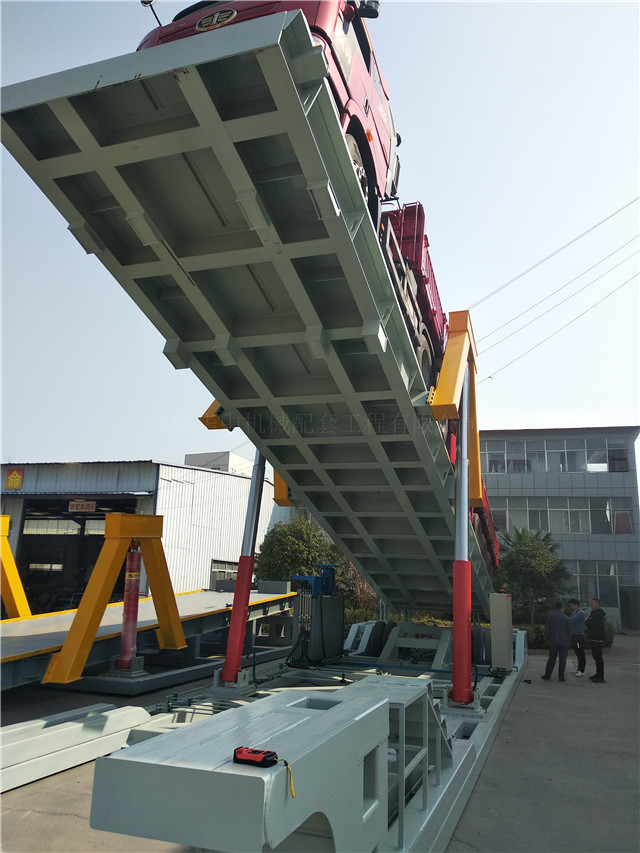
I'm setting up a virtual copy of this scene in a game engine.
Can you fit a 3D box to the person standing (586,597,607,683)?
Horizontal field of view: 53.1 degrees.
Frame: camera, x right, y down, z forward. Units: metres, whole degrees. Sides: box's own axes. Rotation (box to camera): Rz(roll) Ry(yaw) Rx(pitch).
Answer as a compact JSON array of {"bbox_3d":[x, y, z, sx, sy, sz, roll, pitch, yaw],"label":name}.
[{"bbox_3d":[6.150,4.768,14.368,0.440,1.760,0.500,2,-14,2],"label":"person standing"}]

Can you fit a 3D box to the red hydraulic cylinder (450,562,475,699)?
[{"bbox_3d":[1.997,2.861,9.064,0.310,1.930,0.280,-3,-23,19],"label":"red hydraulic cylinder"}]

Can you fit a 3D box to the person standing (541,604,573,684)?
[{"bbox_3d":[5.192,4.740,14.190,0.580,1.660,0.360,-6,-16,30],"label":"person standing"}]

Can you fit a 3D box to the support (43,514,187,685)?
[{"bbox_3d":[-3.299,2.826,11.214,0.400,2.500,3.550,-3,-10,19],"label":"support"}]

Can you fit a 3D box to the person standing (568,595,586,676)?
[{"bbox_3d":[6.026,4.972,15.159,0.450,1.740,0.480,3,-14,-2],"label":"person standing"}]

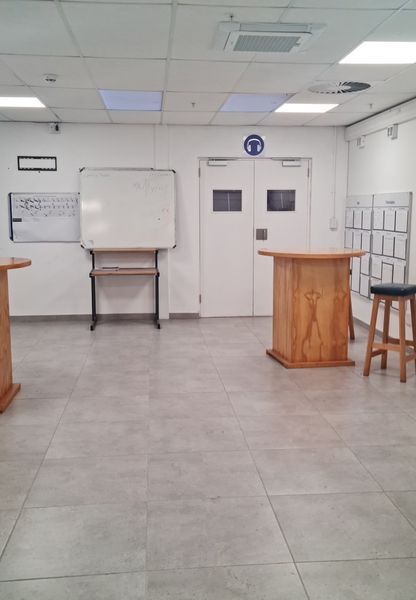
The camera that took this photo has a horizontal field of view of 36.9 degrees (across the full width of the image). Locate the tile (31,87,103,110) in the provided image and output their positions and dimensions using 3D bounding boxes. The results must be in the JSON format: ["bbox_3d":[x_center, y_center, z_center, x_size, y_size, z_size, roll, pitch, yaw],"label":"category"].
[{"bbox_3d":[-1.342,-1.958,6.097,0.600,0.018,1.200,-1,8,-5],"label":"tile"}]

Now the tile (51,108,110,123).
[{"bbox_3d":[-1.457,-2.148,7.290,0.603,0.018,1.010,-1,8,-5],"label":"tile"}]

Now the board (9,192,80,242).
[{"bbox_3d":[-2.000,-1.017,7.766,0.880,0.610,0.030,-1,8,-5],"label":"board"}]

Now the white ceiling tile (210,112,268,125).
[{"bbox_3d":[0.352,-2.147,7.392,0.600,0.018,1.080,-1,8,-5],"label":"white ceiling tile"}]

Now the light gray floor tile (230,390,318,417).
[{"bbox_3d":[0.468,0.766,4.610,0.600,0.010,0.600,-1,8,-5],"label":"light gray floor tile"}]

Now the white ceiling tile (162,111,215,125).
[{"bbox_3d":[-0.241,-2.164,7.407,0.603,0.018,1.025,-1,8,-5],"label":"white ceiling tile"}]

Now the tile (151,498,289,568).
[{"bbox_3d":[0.029,1.034,2.783,0.600,0.012,0.600,-1,8,-5],"label":"tile"}]

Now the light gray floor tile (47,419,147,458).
[{"bbox_3d":[-0.675,0.871,3.914,0.600,0.010,0.600,-1,8,-5],"label":"light gray floor tile"}]

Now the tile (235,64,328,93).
[{"bbox_3d":[0.565,-1.813,5.086,0.600,0.018,1.200,-1,8,-5],"label":"tile"}]

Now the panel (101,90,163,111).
[{"bbox_3d":[-0.749,-1.982,6.163,0.605,0.030,1.195,-1,8,-5],"label":"panel"}]

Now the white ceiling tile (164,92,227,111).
[{"bbox_3d":[-0.140,-2.006,6.310,0.603,0.018,1.200,-1,8,-5],"label":"white ceiling tile"}]

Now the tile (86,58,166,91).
[{"bbox_3d":[-0.631,-1.783,4.952,0.600,0.015,1.200,-1,8,-5],"label":"tile"}]

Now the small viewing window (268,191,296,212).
[{"bbox_3d":[0.947,-1.273,8.025,0.370,0.268,0.030,-1,8,-5],"label":"small viewing window"}]

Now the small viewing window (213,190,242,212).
[{"bbox_3d":[0.259,-1.278,8.057,0.377,0.268,0.040,-1,8,-5],"label":"small viewing window"}]

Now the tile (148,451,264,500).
[{"bbox_3d":[-0.027,0.953,3.378,0.600,0.012,0.600,-1,8,-5],"label":"tile"}]

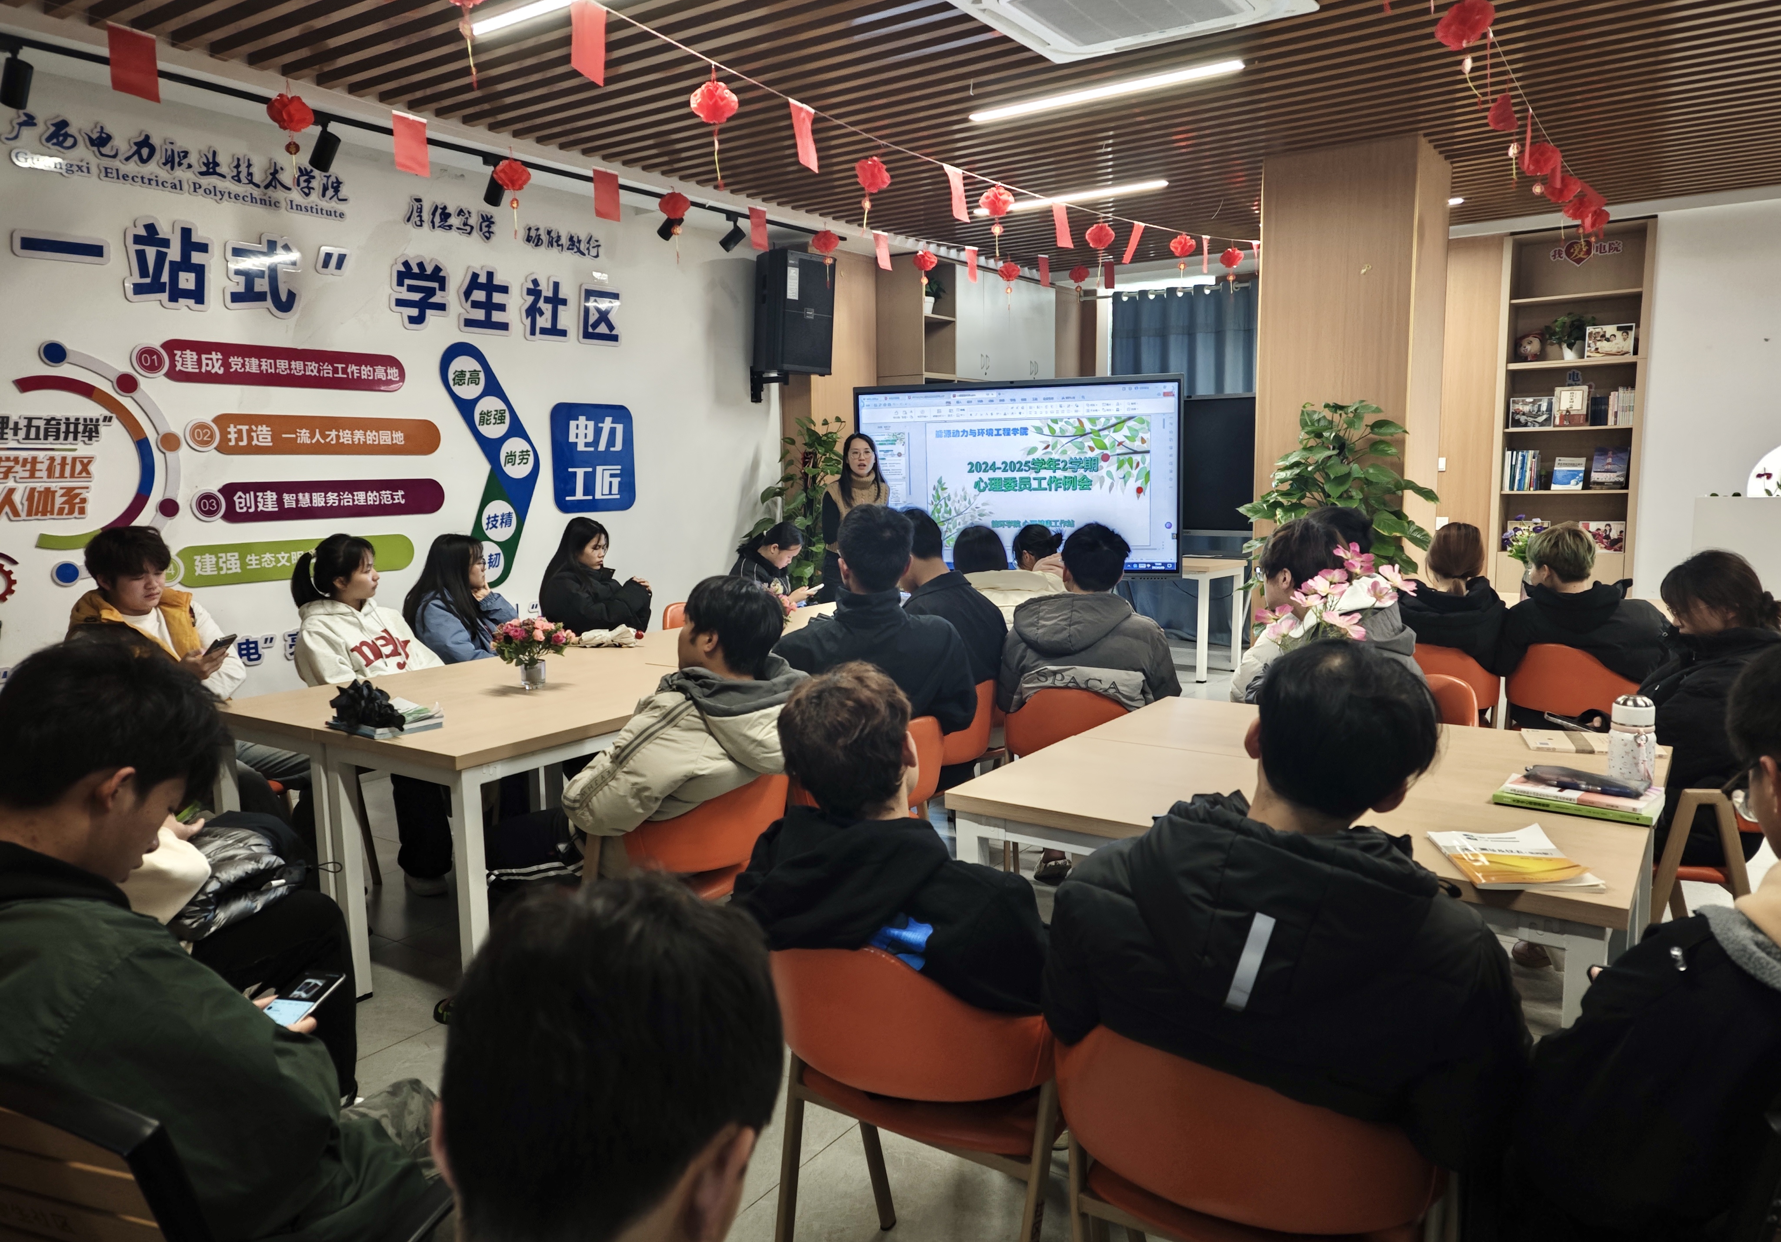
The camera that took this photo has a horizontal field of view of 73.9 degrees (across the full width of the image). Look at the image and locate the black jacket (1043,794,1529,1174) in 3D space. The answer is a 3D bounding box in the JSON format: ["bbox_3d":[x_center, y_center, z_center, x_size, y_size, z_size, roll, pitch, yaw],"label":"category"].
[{"bbox_3d":[0.490,0.479,1.457,0.560,0.620,0.450,4,9,33],"label":"black jacket"}]

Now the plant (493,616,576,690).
[{"bbox_3d":[-1.087,0.097,3.655,0.250,0.225,0.240,-3,8,-17],"label":"plant"}]

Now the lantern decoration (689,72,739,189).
[{"bbox_3d":[-0.598,-1.669,4.020,0.165,0.400,0.165,0,7,8],"label":"lantern decoration"}]

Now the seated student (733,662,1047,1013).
[{"bbox_3d":[0.127,0.608,1.930,0.550,1.130,0.780,4,9,33],"label":"seated student"}]

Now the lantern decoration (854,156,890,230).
[{"bbox_3d":[-0.076,-1.883,5.200,0.160,0.320,0.160,-1,7,0],"label":"lantern decoration"}]

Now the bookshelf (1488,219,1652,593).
[{"bbox_3d":[4.540,-1.126,7.919,0.850,2.880,0.380,4,9,33],"label":"bookshelf"}]

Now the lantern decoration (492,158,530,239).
[{"bbox_3d":[-1.423,-1.593,4.450,0.140,0.295,0.140,4,9,33],"label":"lantern decoration"}]

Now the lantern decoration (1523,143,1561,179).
[{"bbox_3d":[2.617,-1.851,4.750,0.160,0.150,0.160,4,9,34],"label":"lantern decoration"}]

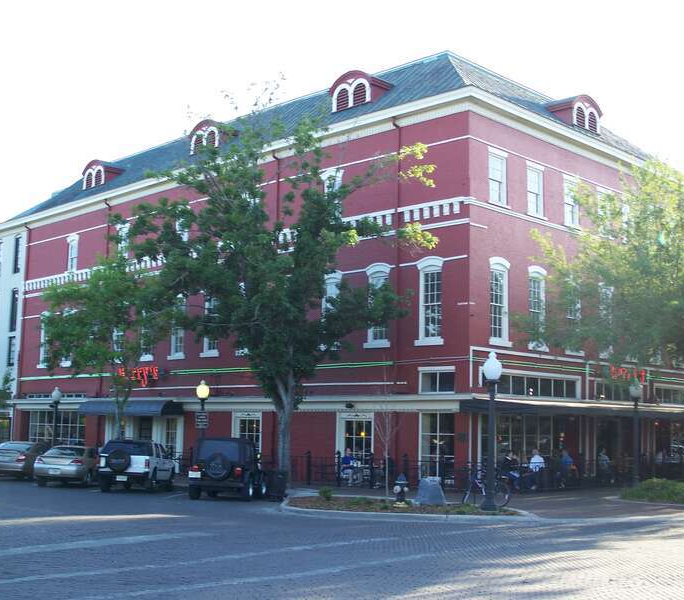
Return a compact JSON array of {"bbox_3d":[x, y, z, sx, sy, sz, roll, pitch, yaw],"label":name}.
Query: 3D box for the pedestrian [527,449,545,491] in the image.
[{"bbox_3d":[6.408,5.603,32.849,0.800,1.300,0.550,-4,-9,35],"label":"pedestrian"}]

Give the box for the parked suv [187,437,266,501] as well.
[{"bbox_3d":[-3.490,5.128,30.434,1.720,1.800,3.850,0,-7,5],"label":"parked suv"}]

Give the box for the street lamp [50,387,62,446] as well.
[{"bbox_3d":[-13.191,5.897,45.620,0.450,3.750,0.450,1,-7,0],"label":"street lamp"}]

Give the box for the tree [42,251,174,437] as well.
[{"bbox_3d":[-9.118,2.539,39.313,5.000,8.800,5.000,-6,-11,45],"label":"tree"}]

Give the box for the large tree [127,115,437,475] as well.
[{"bbox_3d":[-2.005,0.015,32.930,9.300,12.200,8.300,1,-7,-4],"label":"large tree"}]

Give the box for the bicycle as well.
[{"bbox_3d":[3.701,4.752,25.541,1.680,1.040,0.550,-6,-10,42],"label":"bicycle"}]

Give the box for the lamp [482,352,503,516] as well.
[{"bbox_3d":[3.639,3.177,24.143,0.460,3.780,0.460,1,-7,0],"label":"lamp"}]

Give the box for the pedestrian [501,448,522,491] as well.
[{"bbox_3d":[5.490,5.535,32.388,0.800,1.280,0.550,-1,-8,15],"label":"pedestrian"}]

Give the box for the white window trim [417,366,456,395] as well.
[{"bbox_3d":[3.181,2.708,33.355,0.160,0.920,1.620,8,-10,-44],"label":"white window trim"}]

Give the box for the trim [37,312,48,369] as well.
[{"bbox_3d":[-16.128,2.191,53.516,1.330,3.070,0.200,-6,-11,45],"label":"trim"}]

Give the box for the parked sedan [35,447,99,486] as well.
[{"bbox_3d":[-9.501,5.953,35.884,1.780,1.420,4.720,0,-7,4],"label":"parked sedan"}]

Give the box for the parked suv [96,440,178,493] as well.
[{"bbox_3d":[-7.026,5.686,34.682,1.730,1.700,4.200,1,-7,2],"label":"parked suv"}]

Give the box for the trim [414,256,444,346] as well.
[{"bbox_3d":[2.998,0.060,33.897,0.220,3.027,1.306,8,-10,-44],"label":"trim"}]

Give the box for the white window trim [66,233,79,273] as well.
[{"bbox_3d":[-14.212,-2.466,52.280,1.300,2.080,0.200,-6,-11,45],"label":"white window trim"}]

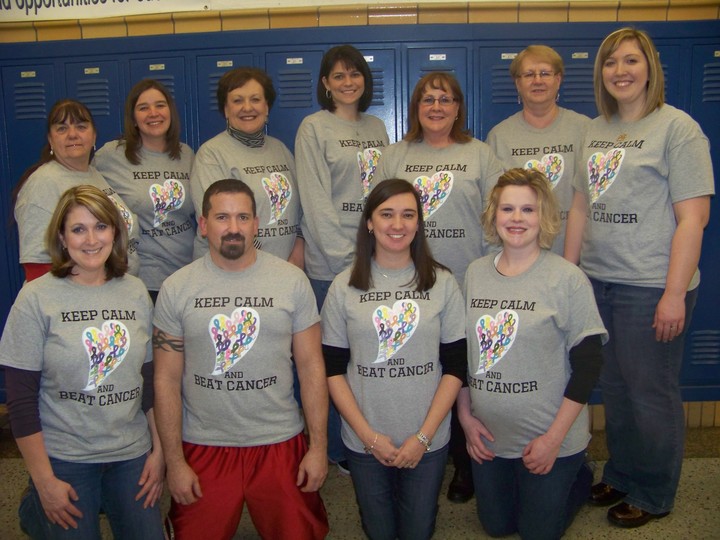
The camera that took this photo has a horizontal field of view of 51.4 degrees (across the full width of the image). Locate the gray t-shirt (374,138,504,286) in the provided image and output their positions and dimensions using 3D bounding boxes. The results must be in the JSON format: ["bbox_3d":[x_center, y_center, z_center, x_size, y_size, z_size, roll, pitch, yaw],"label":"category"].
[{"bbox_3d":[0.296,-0.155,2.750,0.480,0.650,0.300,1,11,15],"label":"gray t-shirt"}]

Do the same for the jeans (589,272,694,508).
[{"bbox_3d":[1.048,0.424,2.750,0.320,0.910,0.390,-6,10,-29],"label":"jeans"}]

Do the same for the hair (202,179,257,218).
[{"bbox_3d":[-0.413,-0.220,2.370,0.175,0.150,0.200,-3,9,-14],"label":"hair"}]

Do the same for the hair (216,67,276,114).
[{"bbox_3d":[-0.420,-0.660,2.770,0.220,0.200,0.230,-3,9,-9],"label":"hair"}]

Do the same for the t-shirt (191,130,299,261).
[{"bbox_3d":[-0.432,-0.195,2.846,0.440,0.640,0.280,-6,11,-22],"label":"t-shirt"}]

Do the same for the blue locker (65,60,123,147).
[{"bbox_3d":[-1.074,-0.166,3.308,0.275,1.450,0.300,-1,8,3],"label":"blue locker"}]

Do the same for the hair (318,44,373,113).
[{"bbox_3d":[-0.053,-0.695,2.730,0.210,0.250,0.220,-2,9,-7],"label":"hair"}]

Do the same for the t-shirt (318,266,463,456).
[{"bbox_3d":[0.105,0.273,2.340,0.445,0.590,0.270,-1,8,2],"label":"t-shirt"}]

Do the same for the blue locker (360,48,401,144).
[{"bbox_3d":[0.053,-0.202,3.458,0.300,1.580,0.300,-1,10,3],"label":"blue locker"}]

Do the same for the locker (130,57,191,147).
[{"bbox_3d":[-0.805,-0.179,3.298,0.275,1.450,0.300,-1,8,3],"label":"locker"}]

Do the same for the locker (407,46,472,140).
[{"bbox_3d":[0.357,-0.206,3.440,0.300,1.580,0.300,-1,10,3],"label":"locker"}]

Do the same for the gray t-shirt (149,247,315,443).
[{"bbox_3d":[-0.399,0.251,2.396,0.510,0.640,0.280,-2,10,-6],"label":"gray t-shirt"}]

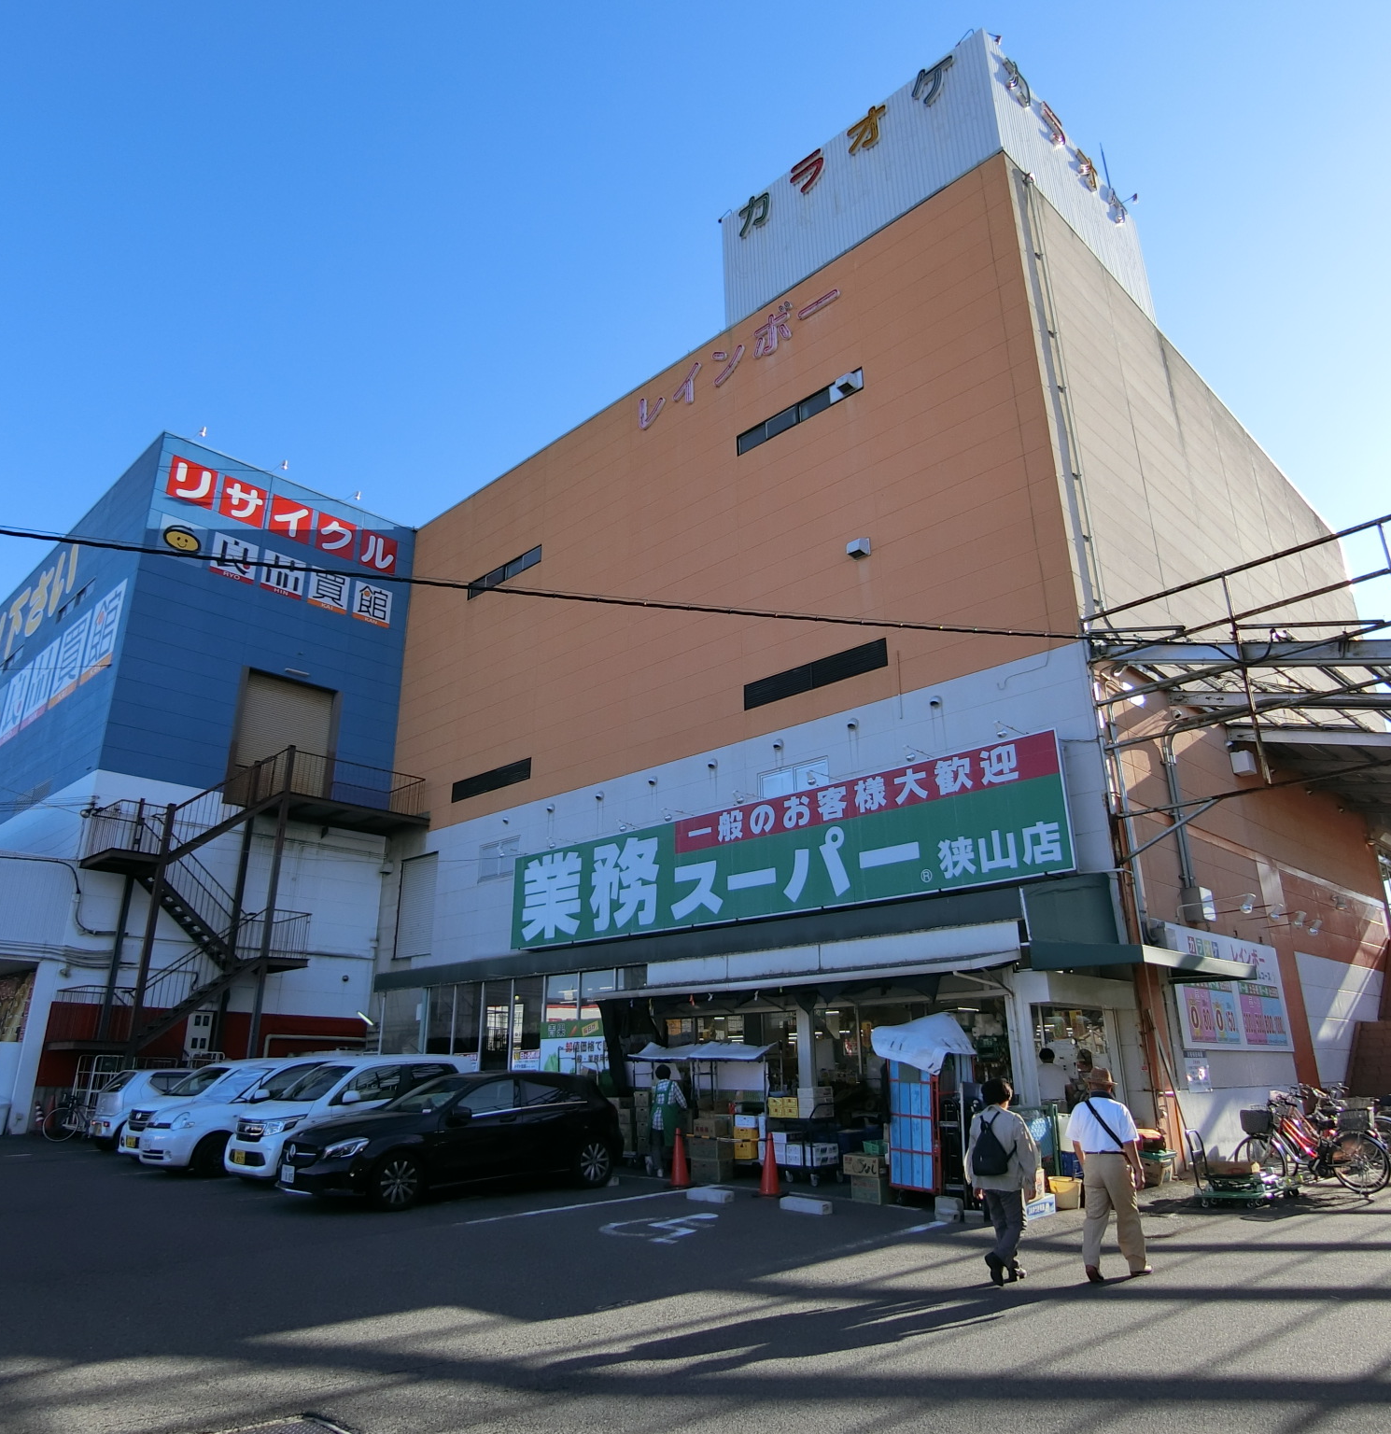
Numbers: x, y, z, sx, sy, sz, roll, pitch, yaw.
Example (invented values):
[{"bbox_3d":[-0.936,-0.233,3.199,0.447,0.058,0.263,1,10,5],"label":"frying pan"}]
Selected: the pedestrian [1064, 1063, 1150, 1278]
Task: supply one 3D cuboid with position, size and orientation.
[{"bbox_3d":[3.449,3.825,8.872,0.580,1.630,0.440,-10,-20,25],"label":"pedestrian"}]

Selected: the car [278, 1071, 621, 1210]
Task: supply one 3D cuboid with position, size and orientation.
[{"bbox_3d":[-2.959,5.354,13.404,4.300,1.440,1.790,15,-24,-41],"label":"car"}]

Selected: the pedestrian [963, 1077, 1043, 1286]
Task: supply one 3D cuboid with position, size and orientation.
[{"bbox_3d":[2.590,3.900,8.920,0.540,1.590,0.460,-14,-24,34],"label":"pedestrian"}]

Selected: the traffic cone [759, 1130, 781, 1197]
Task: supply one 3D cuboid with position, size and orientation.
[{"bbox_3d":[0.898,5.452,12.841,0.350,0.710,0.350,-1,-18,0],"label":"traffic cone"}]

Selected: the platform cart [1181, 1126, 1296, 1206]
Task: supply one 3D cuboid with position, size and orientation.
[{"bbox_3d":[6.150,5.190,12.070,0.850,0.830,0.500,-8,-21,21],"label":"platform cart"}]

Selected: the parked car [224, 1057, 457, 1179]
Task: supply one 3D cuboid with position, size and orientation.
[{"bbox_3d":[-4.656,5.587,14.626,1.520,1.660,3.420,-18,-26,40],"label":"parked car"}]

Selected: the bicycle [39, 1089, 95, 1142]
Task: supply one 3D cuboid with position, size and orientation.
[{"bbox_3d":[-13.000,8.545,22.500,1.700,1.000,0.520,10,-22,-26],"label":"bicycle"}]

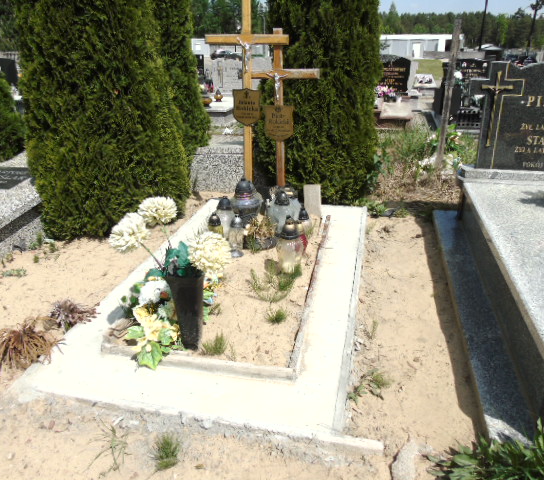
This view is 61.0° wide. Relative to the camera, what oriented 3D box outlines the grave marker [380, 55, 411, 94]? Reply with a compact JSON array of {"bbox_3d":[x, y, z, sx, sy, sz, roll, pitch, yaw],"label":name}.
[{"bbox_3d":[2.248,-3.085,8.579,0.754,0.669,0.170,4,23,12],"label":"grave marker"}]

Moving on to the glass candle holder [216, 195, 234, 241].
[{"bbox_3d":[-0.289,-0.138,2.907,0.109,0.274,0.109,0,23,0],"label":"glass candle holder"}]

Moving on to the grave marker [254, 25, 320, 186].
[{"bbox_3d":[0.060,-0.832,3.320,0.531,1.245,0.080,3,23,12],"label":"grave marker"}]

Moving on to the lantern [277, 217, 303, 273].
[{"bbox_3d":[0.101,0.018,2.495,0.143,0.301,0.143,4,23,12],"label":"lantern"}]

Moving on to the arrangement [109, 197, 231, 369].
[{"bbox_3d":[-0.396,0.171,1.863,0.400,0.550,0.360,4,23,12],"label":"arrangement"}]

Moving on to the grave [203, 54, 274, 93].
[{"bbox_3d":[-0.570,-3.175,8.923,1.157,0.651,0.170,4,23,12],"label":"grave"}]

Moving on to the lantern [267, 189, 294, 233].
[{"bbox_3d":[0.059,-0.190,3.026,0.190,0.271,0.190,0,23,0],"label":"lantern"}]

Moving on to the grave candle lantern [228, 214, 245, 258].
[{"bbox_3d":[-0.205,-0.025,2.672,0.079,0.247,0.079,4,23,12],"label":"grave candle lantern"}]

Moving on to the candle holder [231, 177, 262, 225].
[{"bbox_3d":[-0.173,-0.272,3.184,0.216,0.304,0.216,0,23,0],"label":"candle holder"}]

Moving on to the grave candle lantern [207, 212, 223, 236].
[{"bbox_3d":[-0.350,-0.074,2.874,0.086,0.184,0.086,4,23,12],"label":"grave candle lantern"}]

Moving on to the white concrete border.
[{"bbox_3d":[-0.106,0.178,2.611,1.176,0.090,2.264,4,23,12],"label":"white concrete border"}]

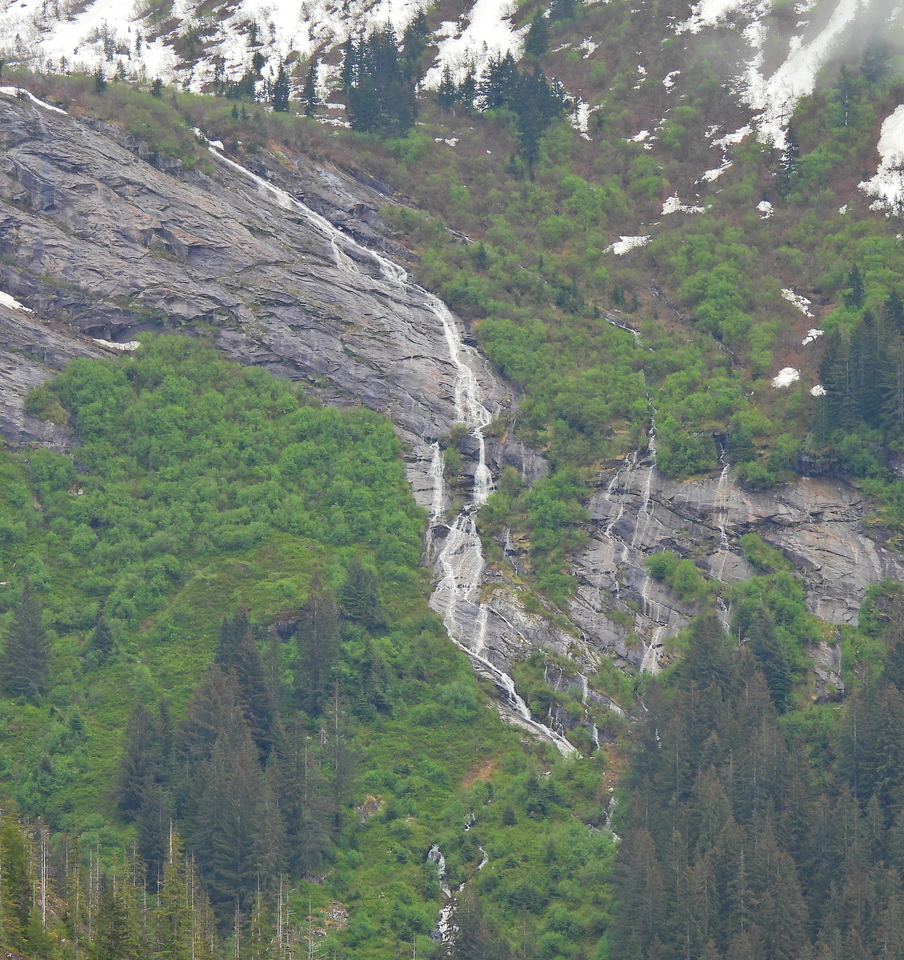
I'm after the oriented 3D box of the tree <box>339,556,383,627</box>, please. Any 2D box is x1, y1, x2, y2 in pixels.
[{"bbox_3d":[-15.750,19.190,1400.000,7.570,11.560,7.570,0,-10,0],"label":"tree"}]

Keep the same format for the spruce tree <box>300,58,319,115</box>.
[{"bbox_3d":[-31.880,-87.810,1820.000,4.030,12.820,4.030,0,-10,0],"label":"spruce tree"}]

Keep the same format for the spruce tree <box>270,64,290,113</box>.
[{"bbox_3d":[-38.590,-87.590,1820.000,4.920,10.470,4.920,0,-10,0],"label":"spruce tree"}]

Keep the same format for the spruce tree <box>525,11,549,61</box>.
[{"bbox_3d":[19.760,-102.720,1880.000,6.010,11.200,6.010,0,-10,0],"label":"spruce tree"}]

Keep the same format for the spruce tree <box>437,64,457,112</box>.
[{"bbox_3d":[-1.230,-87.590,1820.000,4.470,10.510,4.470,0,-10,0],"label":"spruce tree"}]

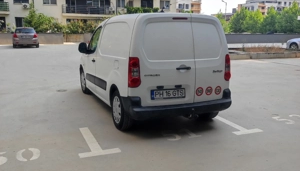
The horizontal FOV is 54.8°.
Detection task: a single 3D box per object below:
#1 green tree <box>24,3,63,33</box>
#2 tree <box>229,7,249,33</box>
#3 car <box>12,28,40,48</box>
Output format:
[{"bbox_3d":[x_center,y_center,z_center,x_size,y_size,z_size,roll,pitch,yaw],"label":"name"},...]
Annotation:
[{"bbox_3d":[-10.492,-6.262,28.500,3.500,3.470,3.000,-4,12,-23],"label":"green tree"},{"bbox_3d":[14.151,-9.866,46.000,3.200,4.830,3.200,-4,12,-23],"label":"tree"},{"bbox_3d":[-9.728,-3.841,22.705,1.730,1.480,4.350,-4,12,-23],"label":"car"}]

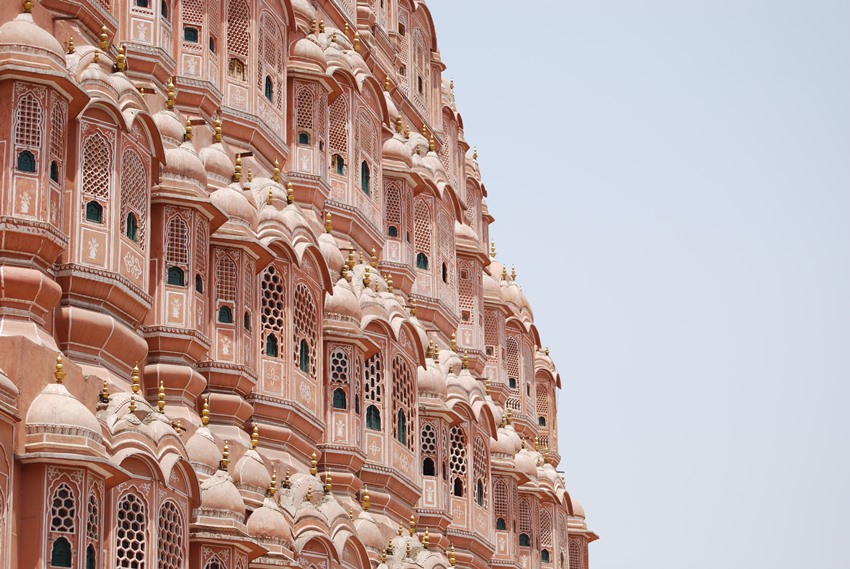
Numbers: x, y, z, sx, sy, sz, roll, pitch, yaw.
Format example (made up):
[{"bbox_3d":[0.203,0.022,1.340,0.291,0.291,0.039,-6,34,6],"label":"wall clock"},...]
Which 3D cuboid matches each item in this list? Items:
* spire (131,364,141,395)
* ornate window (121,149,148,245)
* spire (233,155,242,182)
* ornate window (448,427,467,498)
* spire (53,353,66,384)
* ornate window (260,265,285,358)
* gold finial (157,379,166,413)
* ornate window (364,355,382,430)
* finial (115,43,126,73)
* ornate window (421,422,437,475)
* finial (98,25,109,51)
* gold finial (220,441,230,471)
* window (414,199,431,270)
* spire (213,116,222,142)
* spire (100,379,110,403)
[{"bbox_3d":[-3.659,1.198,27.875,0.114,0.385,0.114,-1,-20,0],"label":"spire"},{"bbox_3d":[-3.716,-1.103,27.919,0.120,1.221,0.790,-6,-18,15],"label":"ornate window"},{"bbox_3d":[-2.839,-1.760,33.305,0.118,0.455,0.118,-1,-20,0],"label":"spire"},{"bbox_3d":[0.630,3.391,42.123,0.410,1.429,0.150,11,-23,-31],"label":"ornate window"},{"bbox_3d":[-4.327,1.003,26.095,0.136,0.373,0.136,-1,-20,0],"label":"spire"},{"bbox_3d":[-2.319,0.403,33.394,0.389,1.473,0.120,8,-20,-28],"label":"ornate window"},{"bbox_3d":[-3.241,1.377,27.044,0.111,0.419,0.111,-1,-17,0],"label":"gold finial"},{"bbox_3d":[-0.890,1.840,37.805,0.353,1.439,0.150,11,-23,-31],"label":"ornate window"},{"bbox_3d":[-3.949,-2.952,28.586,0.117,0.408,0.117,-6,-18,15],"label":"finial"},{"bbox_3d":[0.074,3.040,40.508,0.294,1.012,0.150,6,-21,-19],"label":"ornate window"},{"bbox_3d":[-4.197,-3.223,28.744,0.118,0.369,0.118,-6,-18,15],"label":"finial"},{"bbox_3d":[-2.697,2.334,29.837,0.125,0.421,0.125,-7,-21,17],"label":"gold finial"},{"bbox_3d":[-0.057,-1.002,44.485,0.377,1.532,0.120,8,-20,-28],"label":"window"},{"bbox_3d":[-3.163,-2.383,33.639,0.116,0.467,0.116,-7,-21,17],"label":"spire"},{"bbox_3d":[-3.778,1.256,25.998,0.095,0.262,0.095,-6,-18,15],"label":"spire"}]

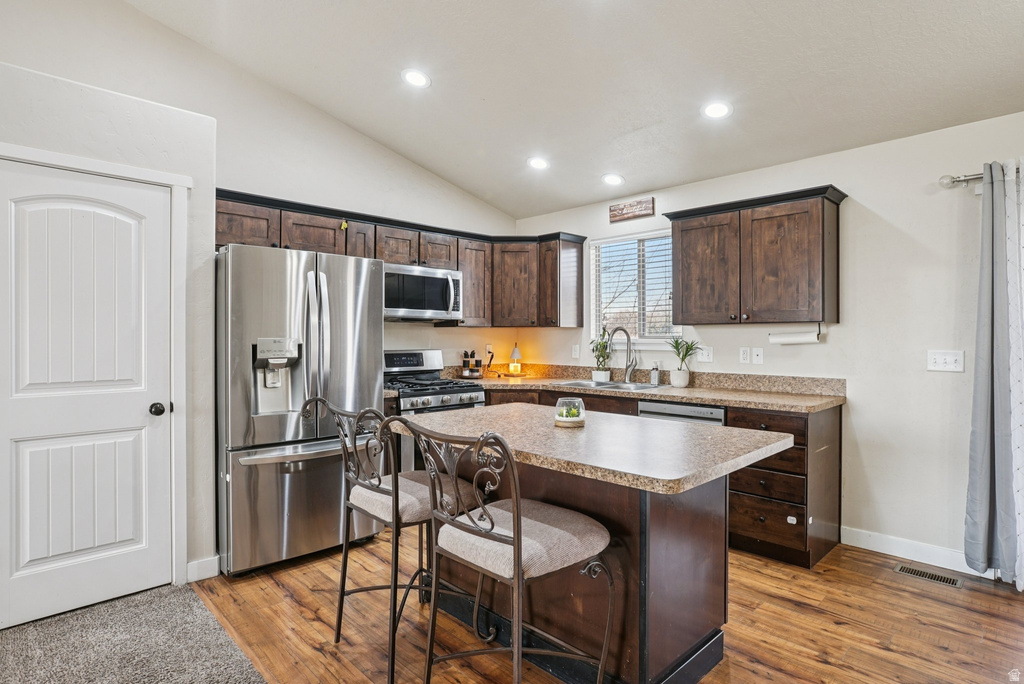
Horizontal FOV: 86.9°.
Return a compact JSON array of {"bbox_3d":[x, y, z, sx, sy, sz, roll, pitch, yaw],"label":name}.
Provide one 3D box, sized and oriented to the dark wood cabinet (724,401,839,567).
[{"bbox_3d":[1.652,0.810,3.277,0.630,0.872,0.453,-1,1,-45],"label":"dark wood cabinet"}]

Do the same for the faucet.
[{"bbox_3d":[0.854,0.105,4.178,0.300,0.440,0.120,-1,1,-45],"label":"faucet"}]

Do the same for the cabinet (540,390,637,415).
[{"bbox_3d":[0.755,0.801,4.187,0.630,0.872,0.910,-1,1,-45],"label":"cabinet"}]

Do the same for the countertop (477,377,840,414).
[{"bbox_3d":[0.730,0.349,4.005,0.915,0.044,2.846,-1,1,-45],"label":"countertop"}]

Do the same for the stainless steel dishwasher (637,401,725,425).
[{"bbox_3d":[1.273,0.790,3.640,0.610,0.825,0.595,-1,1,-45],"label":"stainless steel dishwasher"}]

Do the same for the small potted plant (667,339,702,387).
[{"bbox_3d":[1.253,0.149,3.970,0.230,0.370,0.240,0,1,-45],"label":"small potted plant"}]

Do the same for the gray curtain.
[{"bbox_3d":[2.454,0.154,2.769,0.120,2.115,0.191,-1,1,-45],"label":"gray curtain"}]

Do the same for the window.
[{"bbox_3d":[1.028,-0.453,4.494,0.090,0.870,0.887,0,1,-45],"label":"window"}]

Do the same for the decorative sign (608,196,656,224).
[{"bbox_3d":[0.969,-1.059,4.374,0.030,0.142,0.415,-1,1,-45],"label":"decorative sign"}]

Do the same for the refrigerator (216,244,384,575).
[{"bbox_3d":[-1.391,0.359,3.393,0.914,1.770,0.800,0,1,-45],"label":"refrigerator"}]

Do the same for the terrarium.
[{"bbox_3d":[0.242,0.292,2.251,0.125,0.110,0.125,0,0,0],"label":"terrarium"}]

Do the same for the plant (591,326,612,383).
[{"bbox_3d":[0.748,0.103,4.518,0.155,0.450,0.160,0,1,-45],"label":"plant"}]

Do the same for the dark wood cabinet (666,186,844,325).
[{"bbox_3d":[1.555,-0.505,3.537,0.380,0.778,1.038,-1,1,-45],"label":"dark wood cabinet"}]

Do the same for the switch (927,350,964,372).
[{"bbox_3d":[2.419,0.108,3.021,0.014,0.117,0.163,0,1,-45],"label":"switch"}]

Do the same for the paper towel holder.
[{"bbox_3d":[1.737,-0.052,3.330,0.070,0.125,0.295,-1,1,-45],"label":"paper towel holder"}]

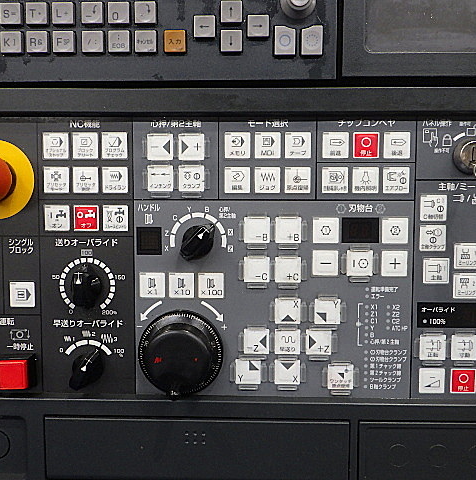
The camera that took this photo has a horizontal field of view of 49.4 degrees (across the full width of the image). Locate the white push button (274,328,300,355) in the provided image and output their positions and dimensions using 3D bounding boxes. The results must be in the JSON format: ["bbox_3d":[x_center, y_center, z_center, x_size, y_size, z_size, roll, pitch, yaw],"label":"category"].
[{"bbox_3d":[0.037,0.076,0.388,0.019,0.019,0.006,0,3,2],"label":"white push button"}]

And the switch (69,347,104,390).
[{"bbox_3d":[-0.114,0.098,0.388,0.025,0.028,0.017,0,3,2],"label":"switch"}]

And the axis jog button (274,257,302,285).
[{"bbox_3d":[0.037,0.022,0.385,0.019,0.019,0.006,0,3,2],"label":"axis jog button"}]

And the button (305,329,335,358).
[{"bbox_3d":[0.060,0.076,0.387,0.019,0.019,0.006,0,3,2],"label":"button"}]

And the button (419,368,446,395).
[{"bbox_3d":[0.146,0.106,0.393,0.019,0.019,0.008,0,3,2],"label":"button"}]

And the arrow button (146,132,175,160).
[{"bbox_3d":[-0.056,-0.068,0.380,0.019,0.019,0.006,0,4,1],"label":"arrow button"}]

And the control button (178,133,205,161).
[{"bbox_3d":[-0.034,-0.069,0.388,0.019,0.019,0.008,0,3,2],"label":"control button"}]

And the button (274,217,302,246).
[{"bbox_3d":[0.038,-0.007,0.390,0.019,0.019,0.008,0,3,2],"label":"button"}]

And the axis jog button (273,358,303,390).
[{"bbox_3d":[0.037,0.098,0.389,0.019,0.019,0.006,0,4,1],"label":"axis jog button"}]

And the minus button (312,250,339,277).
[{"bbox_3d":[0.065,0.017,0.384,0.018,0.019,0.006,0,3,2],"label":"minus button"}]

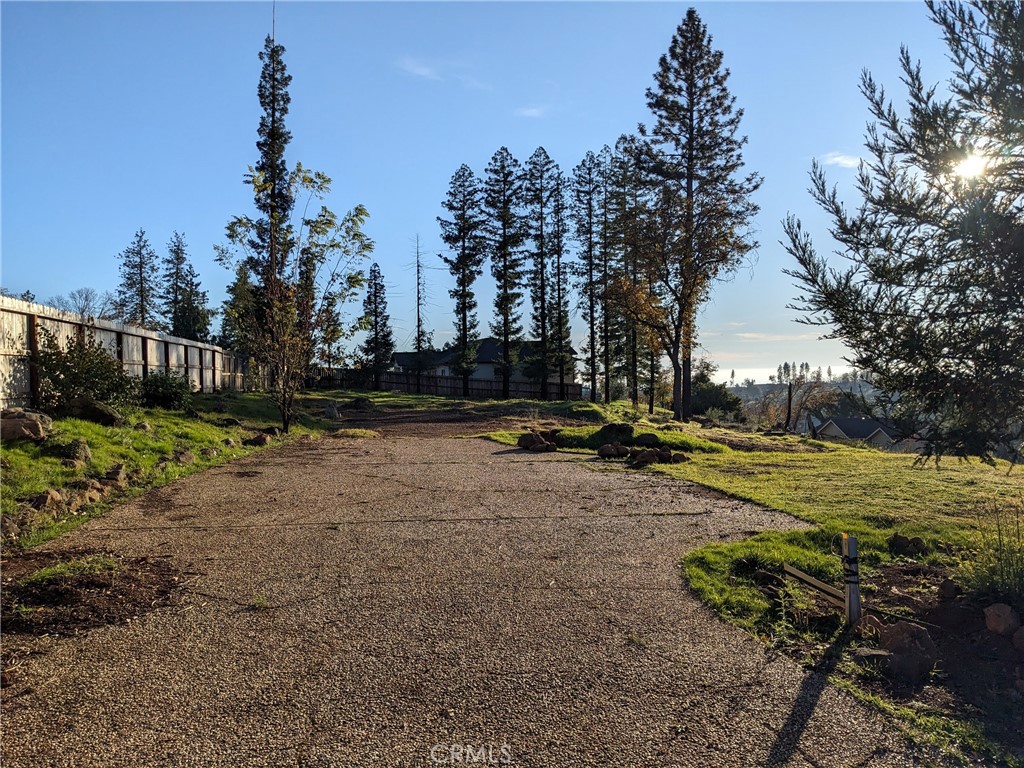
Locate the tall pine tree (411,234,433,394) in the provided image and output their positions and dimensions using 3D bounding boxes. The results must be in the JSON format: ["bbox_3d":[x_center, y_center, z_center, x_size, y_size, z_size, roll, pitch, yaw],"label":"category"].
[{"bbox_3d":[-6.799,-5.221,60.000,1.653,12.020,1.653,0,0,0],"label":"tall pine tree"}]

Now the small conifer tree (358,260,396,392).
[{"bbox_3d":[-10.518,-4.425,62.000,2.795,10.014,2.795,0,0,0],"label":"small conifer tree"}]

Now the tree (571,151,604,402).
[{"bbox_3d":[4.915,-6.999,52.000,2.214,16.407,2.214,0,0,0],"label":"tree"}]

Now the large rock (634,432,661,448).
[{"bbox_3d":[3.274,1.365,19.300,0.628,0.387,0.500,0,0,0],"label":"large rock"}]

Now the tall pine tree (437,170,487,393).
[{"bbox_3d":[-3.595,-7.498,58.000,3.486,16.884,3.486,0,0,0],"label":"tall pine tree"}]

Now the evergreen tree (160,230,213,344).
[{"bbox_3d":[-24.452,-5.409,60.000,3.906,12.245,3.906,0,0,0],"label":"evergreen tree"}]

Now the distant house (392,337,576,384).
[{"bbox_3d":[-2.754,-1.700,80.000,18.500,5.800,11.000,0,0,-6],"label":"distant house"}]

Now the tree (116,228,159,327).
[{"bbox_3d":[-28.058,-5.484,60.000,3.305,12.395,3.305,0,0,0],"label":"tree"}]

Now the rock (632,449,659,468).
[{"bbox_3d":[2.745,1.500,16.300,0.531,0.327,0.420,0,0,0],"label":"rock"}]

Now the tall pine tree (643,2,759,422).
[{"bbox_3d":[9.016,-8.064,38.000,5.804,19.602,5.804,0,0,0],"label":"tall pine tree"}]

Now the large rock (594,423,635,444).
[{"bbox_3d":[2.669,1.283,20.500,0.950,0.590,0.800,0,0,0],"label":"large rock"}]

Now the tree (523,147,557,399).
[{"bbox_3d":[1.928,-7.765,56.000,2.384,17.774,2.384,0,0,0],"label":"tree"}]

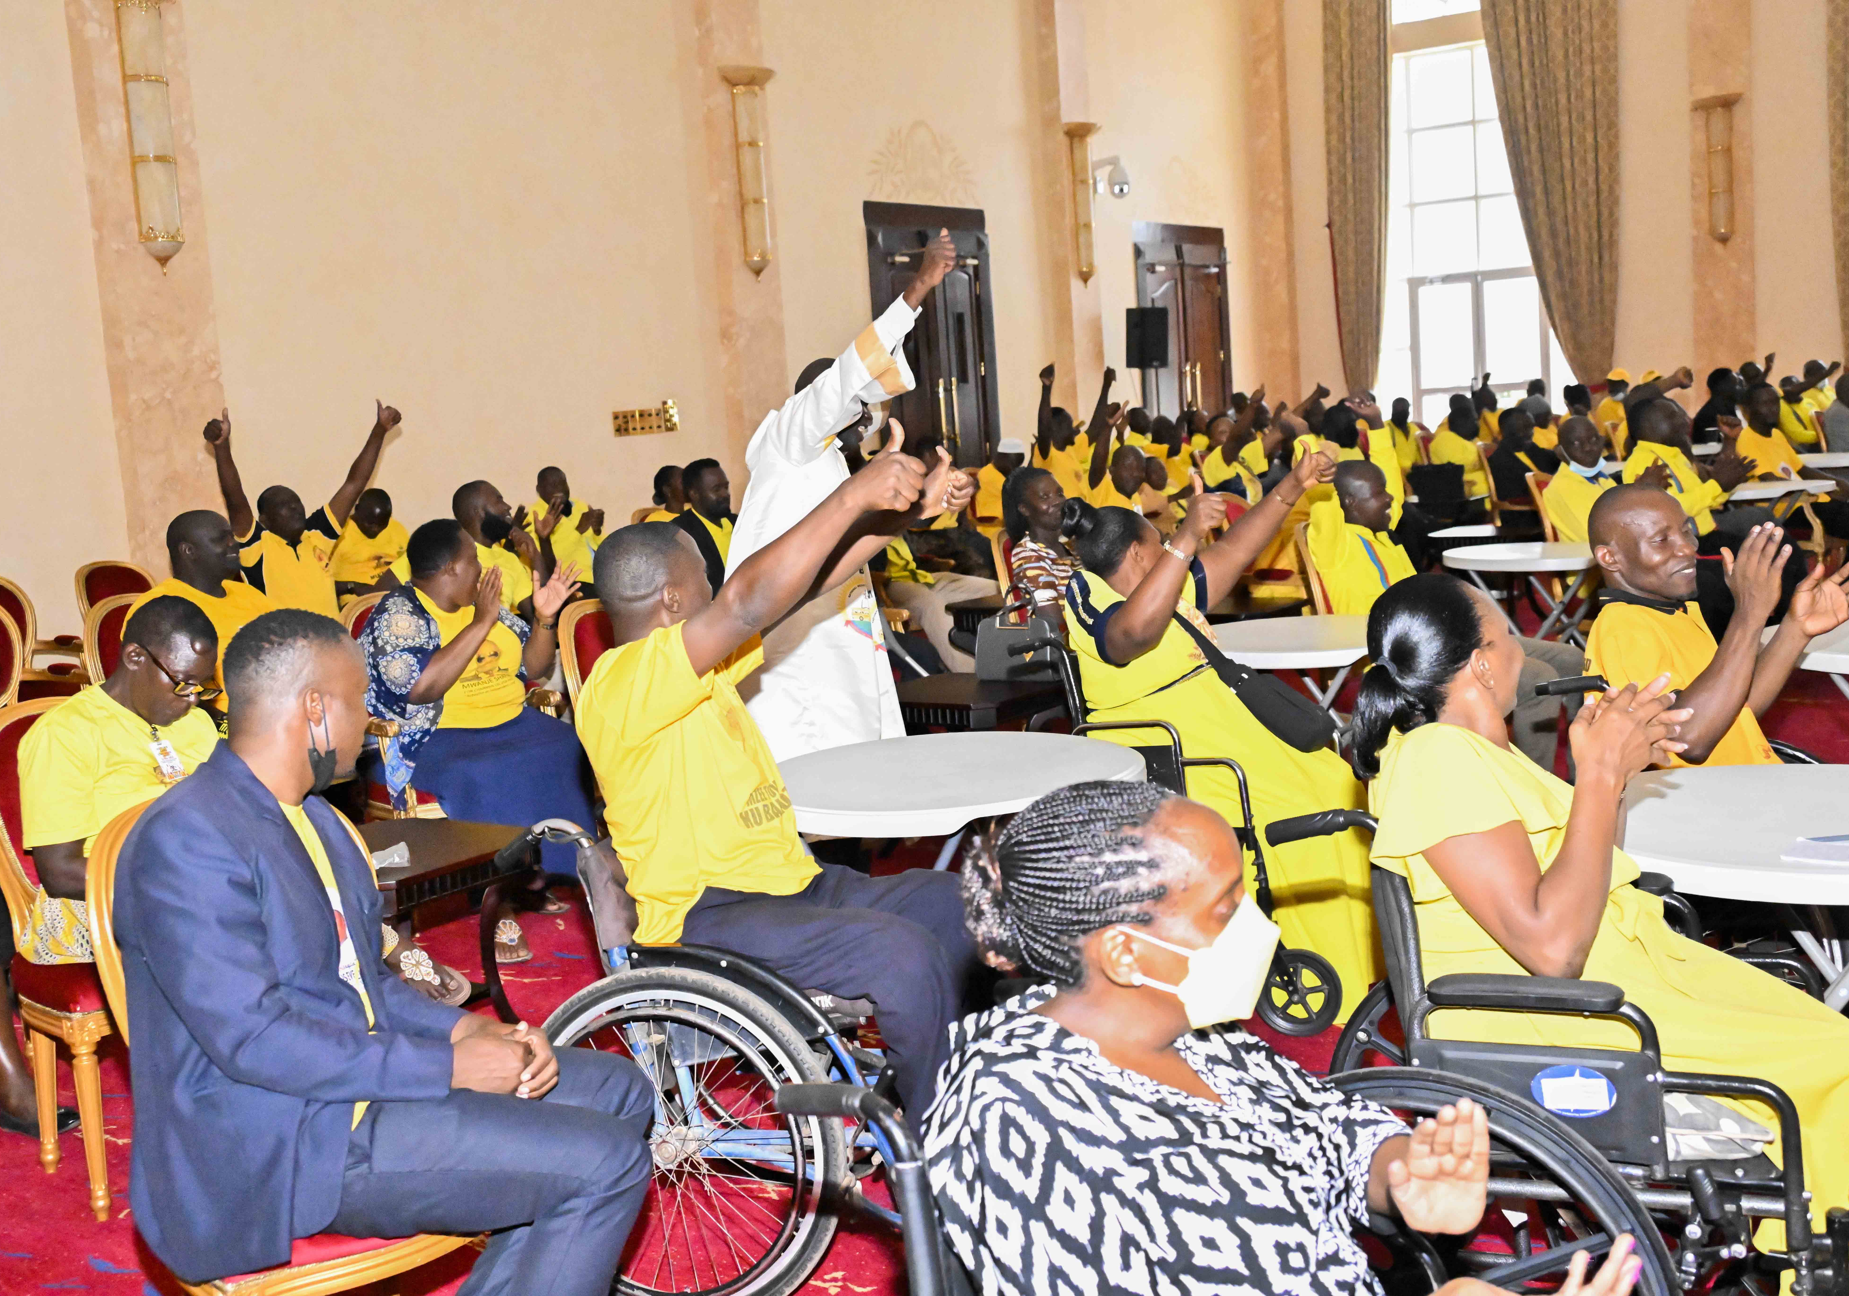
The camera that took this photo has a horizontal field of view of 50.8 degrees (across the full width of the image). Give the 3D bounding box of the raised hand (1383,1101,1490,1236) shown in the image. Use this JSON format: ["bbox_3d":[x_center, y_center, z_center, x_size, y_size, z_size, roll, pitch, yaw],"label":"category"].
[{"bbox_3d":[0.481,0.485,1.820,0.090,0.140,0.060,-3,8,9],"label":"raised hand"}]

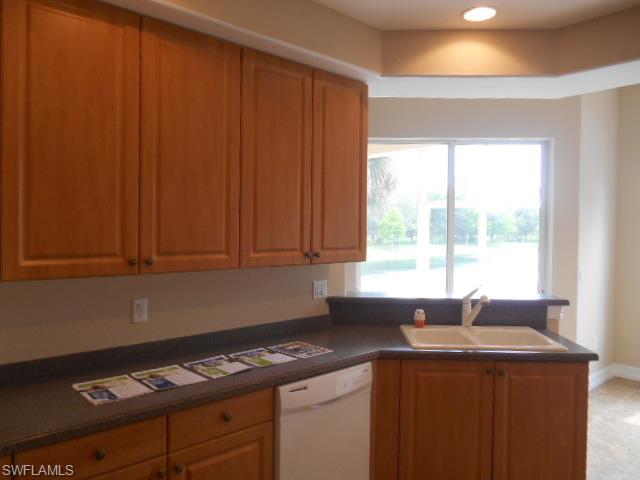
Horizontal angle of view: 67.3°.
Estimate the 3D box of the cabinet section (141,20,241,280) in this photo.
[{"bbox_3d":[-0.640,-0.374,2.165,0.462,1.001,0.325,-1,2,-41],"label":"cabinet section"}]

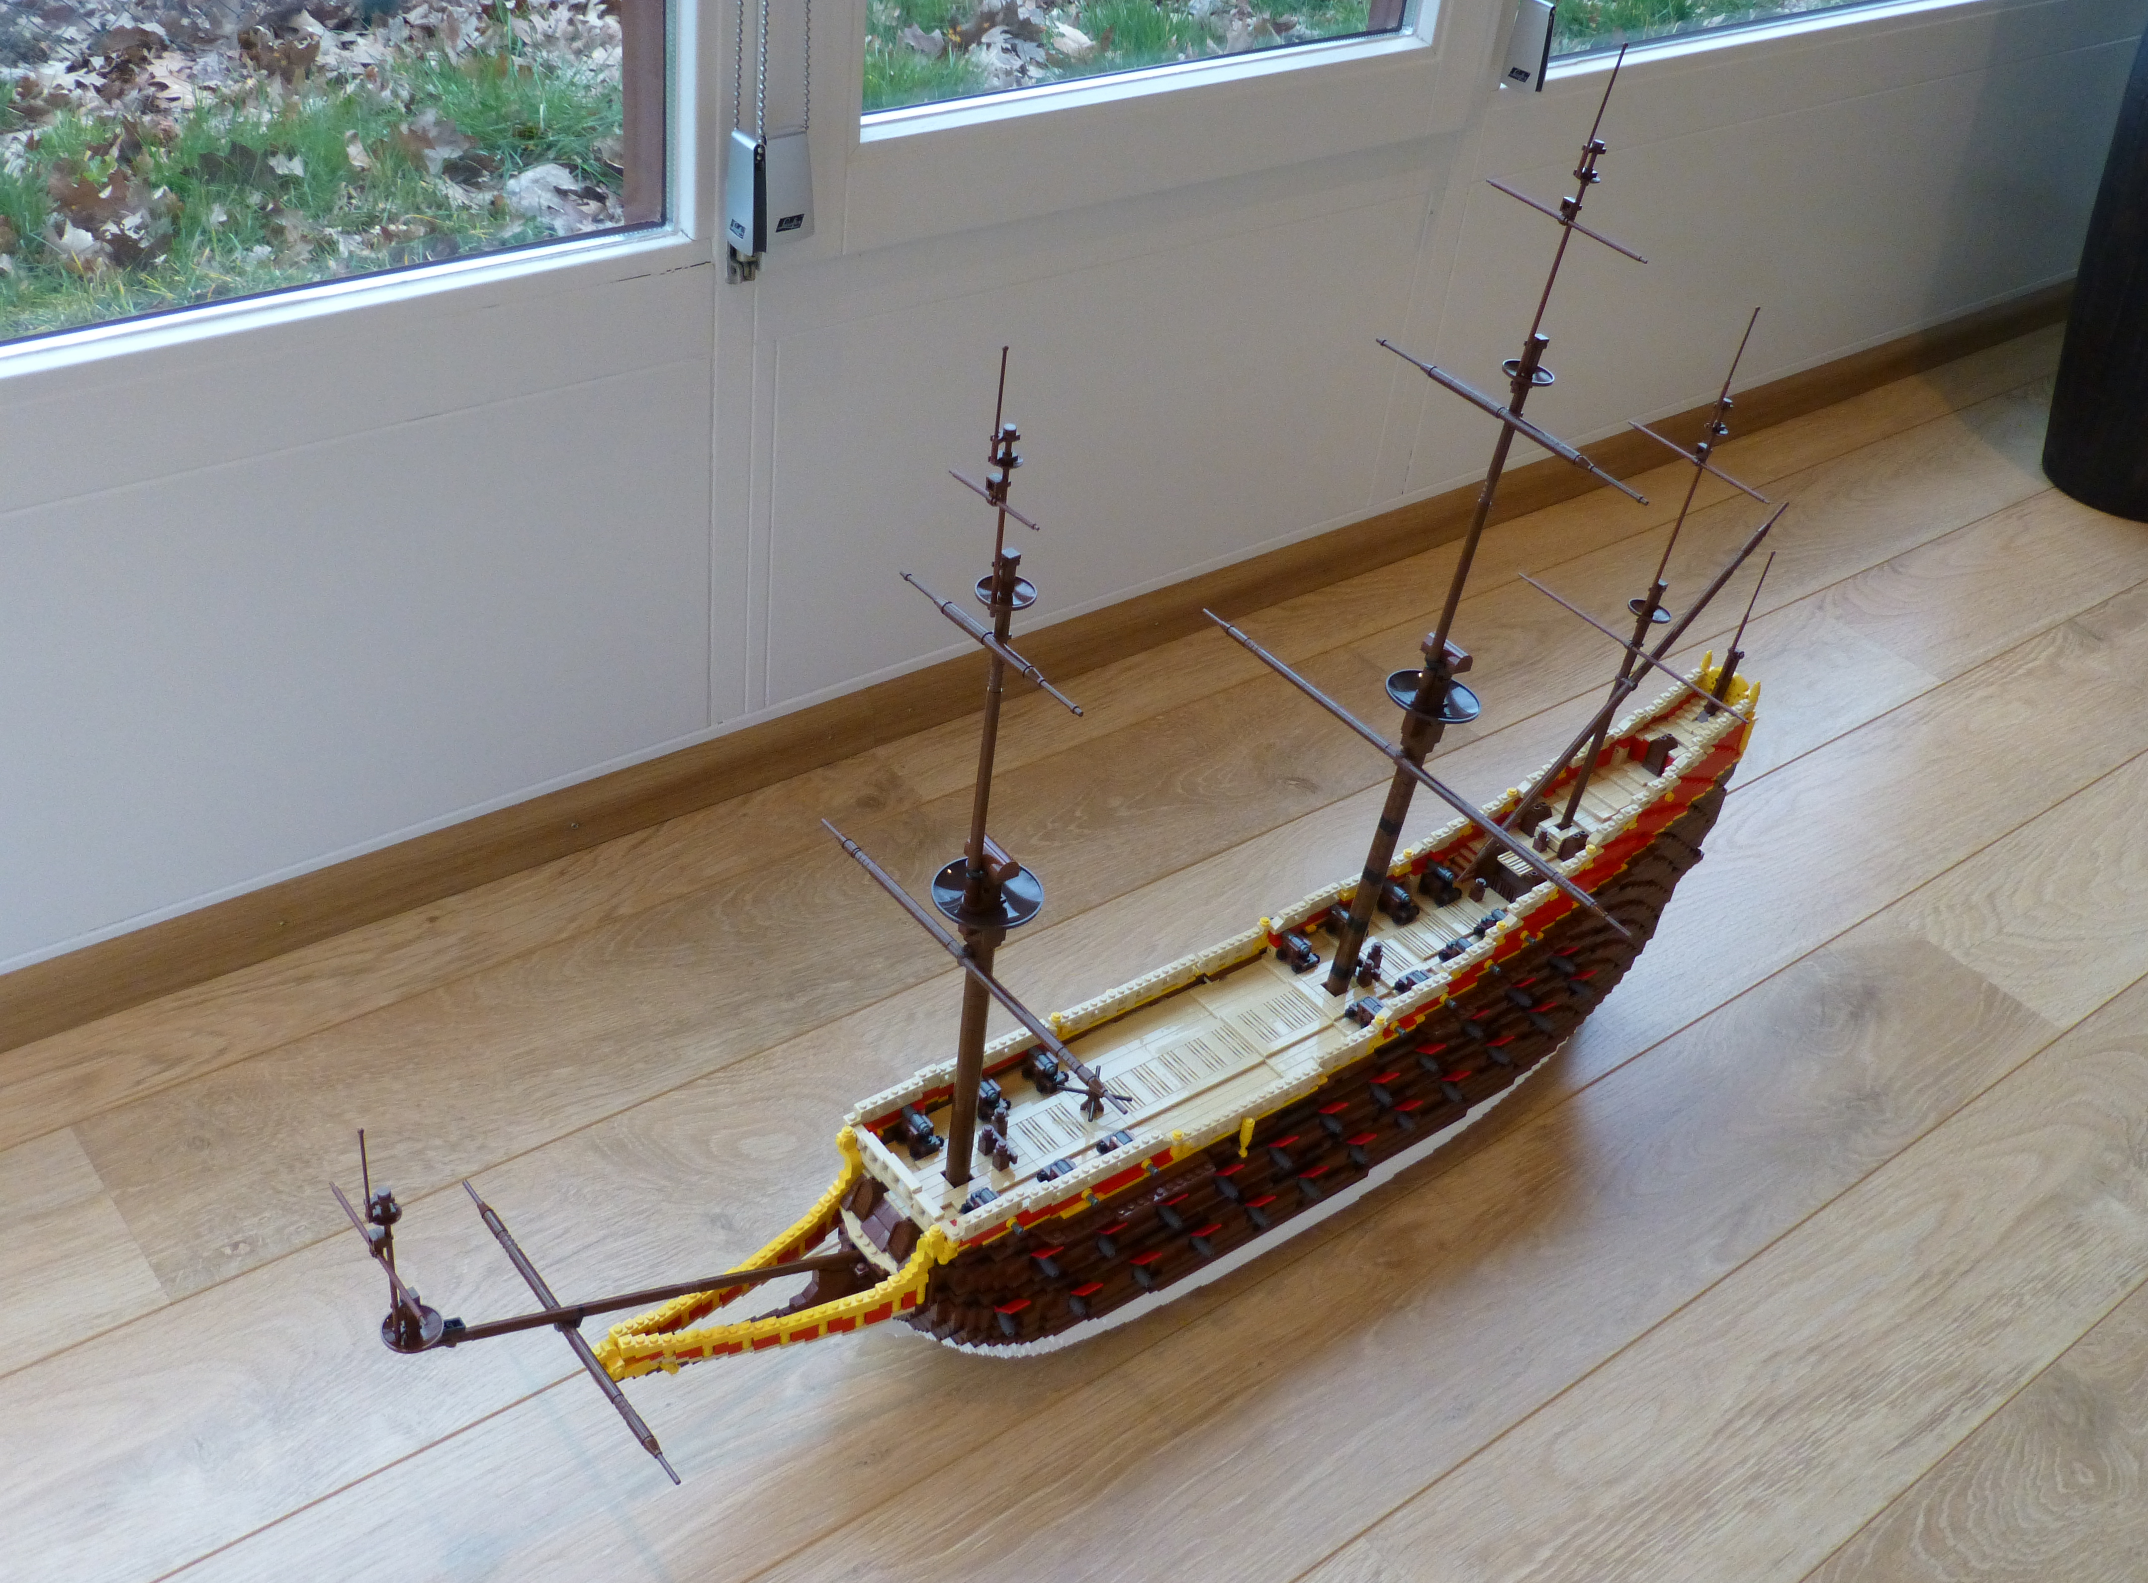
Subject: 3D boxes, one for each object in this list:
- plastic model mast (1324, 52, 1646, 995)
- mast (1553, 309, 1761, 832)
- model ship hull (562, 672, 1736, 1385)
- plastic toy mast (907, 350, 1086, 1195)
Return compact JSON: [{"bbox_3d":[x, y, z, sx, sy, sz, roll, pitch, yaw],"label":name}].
[{"bbox_3d":[0.245,-0.131,1.332,0.066,0.674,0.216,-17,43,-35],"label":"plastic model mast"},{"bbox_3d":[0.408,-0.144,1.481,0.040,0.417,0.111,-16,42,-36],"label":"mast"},{"bbox_3d":[0.107,0.176,1.459,0.959,0.327,0.188,-20,45,-32],"label":"model ship hull"},{"bbox_3d":[-0.049,0.018,1.168,0.065,0.584,0.161,-23,46,-31],"label":"plastic toy mast"}]

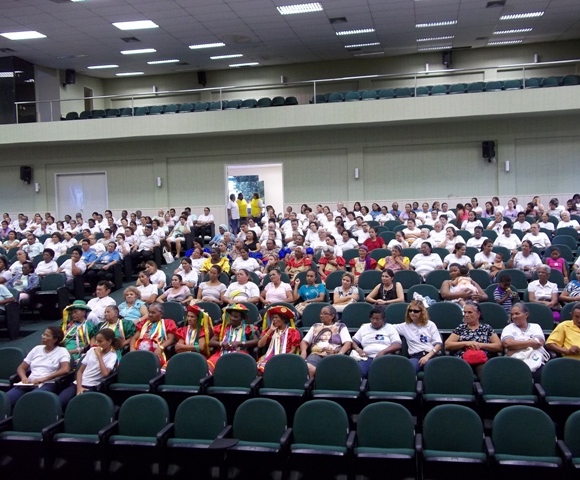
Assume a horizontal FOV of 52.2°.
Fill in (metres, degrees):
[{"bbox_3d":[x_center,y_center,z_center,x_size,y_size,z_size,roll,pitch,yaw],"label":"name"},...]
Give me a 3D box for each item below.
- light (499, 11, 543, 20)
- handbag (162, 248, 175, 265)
[{"bbox_3d":[6.923,-6.698,17.691,1.220,0.100,0.600,-1,2,11],"label":"light"},{"bbox_3d":[-3.220,0.428,15.577,0.300,0.400,0.140,-2,3,-8],"label":"handbag"}]

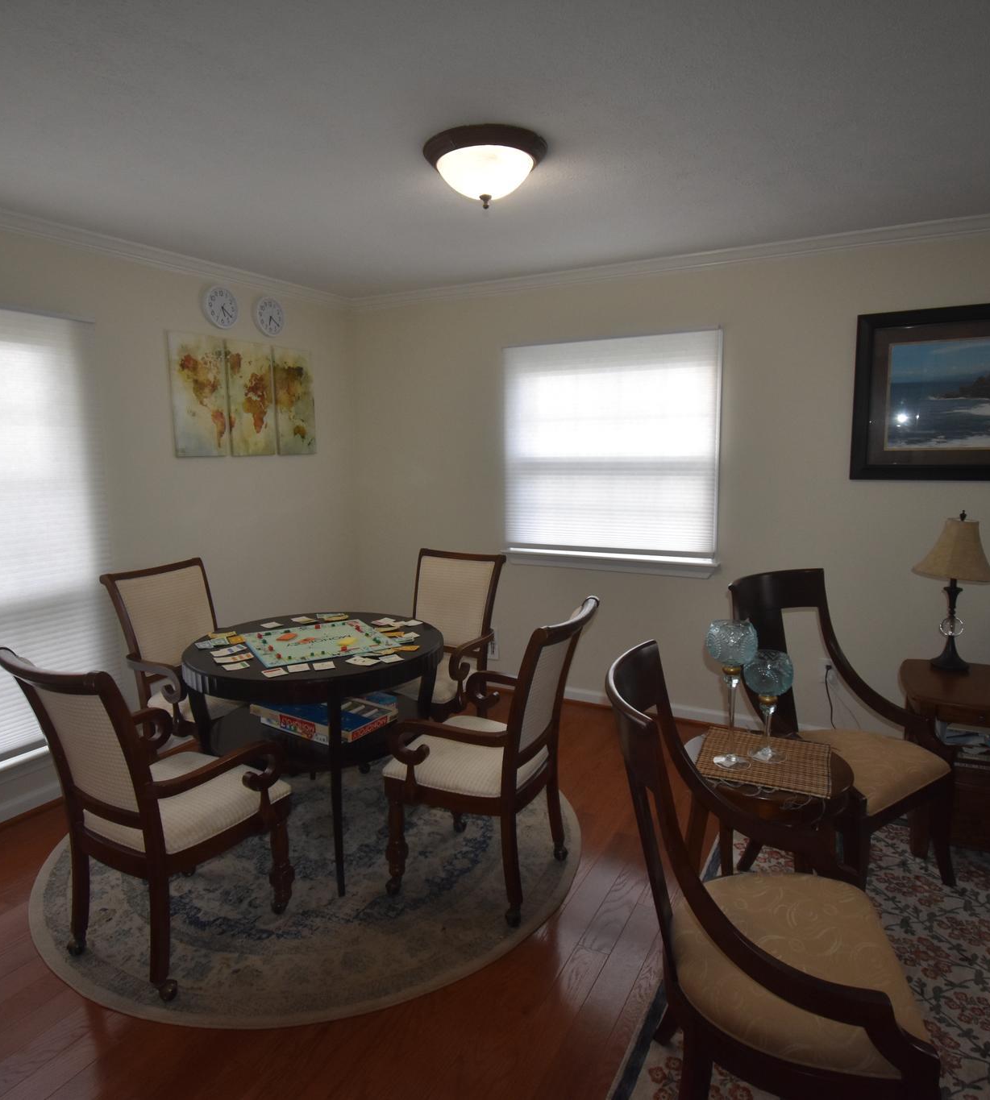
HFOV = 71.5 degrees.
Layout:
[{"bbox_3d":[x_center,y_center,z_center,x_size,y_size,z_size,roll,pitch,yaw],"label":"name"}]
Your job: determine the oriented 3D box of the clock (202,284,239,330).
[{"bbox_3d":[-1.418,-1.262,3.575,0.040,0.222,0.222,4,9,28],"label":"clock"}]

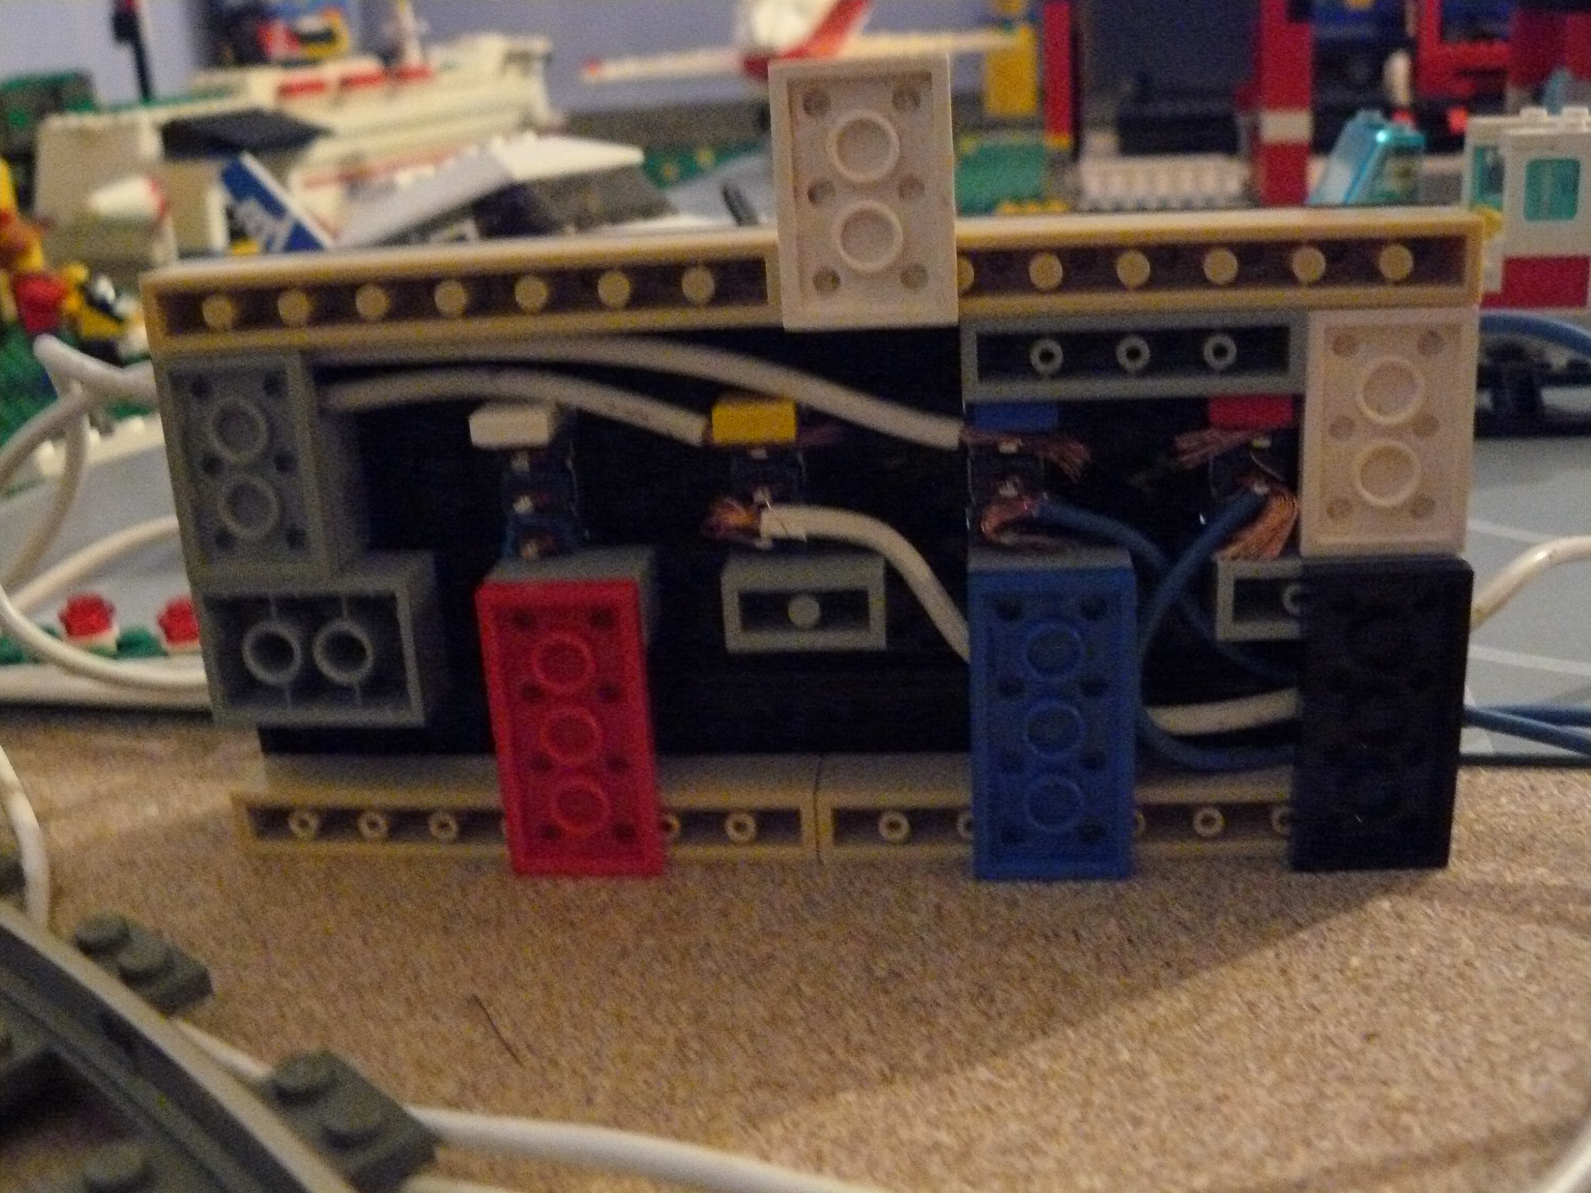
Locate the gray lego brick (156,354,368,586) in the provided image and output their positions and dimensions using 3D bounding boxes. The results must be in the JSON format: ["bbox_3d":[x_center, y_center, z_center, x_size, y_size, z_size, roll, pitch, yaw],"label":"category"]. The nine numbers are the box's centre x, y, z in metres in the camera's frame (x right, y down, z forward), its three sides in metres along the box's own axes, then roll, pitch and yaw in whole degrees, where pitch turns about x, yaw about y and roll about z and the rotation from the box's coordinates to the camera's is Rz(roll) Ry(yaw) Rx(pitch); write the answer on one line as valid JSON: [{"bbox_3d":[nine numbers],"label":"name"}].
[{"bbox_3d":[-0.055,-0.014,0.170,0.016,0.024,0.009,-1,19,6],"label":"gray lego brick"}]

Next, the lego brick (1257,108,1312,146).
[{"bbox_3d":[0.150,-0.146,0.513,0.016,0.010,0.016,-2,19,3],"label":"lego brick"}]

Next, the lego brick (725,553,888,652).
[{"bbox_3d":[0.001,0.001,0.165,0.016,0.008,0.009,-1,19,6],"label":"lego brick"}]

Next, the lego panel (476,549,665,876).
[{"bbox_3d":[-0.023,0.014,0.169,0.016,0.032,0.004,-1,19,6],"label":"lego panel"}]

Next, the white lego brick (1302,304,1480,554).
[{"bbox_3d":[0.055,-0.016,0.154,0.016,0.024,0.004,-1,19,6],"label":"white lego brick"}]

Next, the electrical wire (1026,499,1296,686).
[{"bbox_3d":[0.037,0.000,0.165,0.027,0.020,0.006,-1,19,6],"label":"electrical wire"}]

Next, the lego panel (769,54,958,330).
[{"bbox_3d":[0.006,-0.036,0.149,0.016,0.024,0.005,-1,18,7],"label":"lego panel"}]

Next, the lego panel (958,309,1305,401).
[{"bbox_3d":[0.032,-0.024,0.157,0.031,0.008,0.010,-1,18,7],"label":"lego panel"}]

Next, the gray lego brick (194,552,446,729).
[{"bbox_3d":[-0.049,0.004,0.175,0.023,0.016,0.010,-1,18,7],"label":"gray lego brick"}]

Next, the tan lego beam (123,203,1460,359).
[{"bbox_3d":[0.000,-0.031,0.158,0.124,0.008,0.010,-1,18,7],"label":"tan lego beam"}]

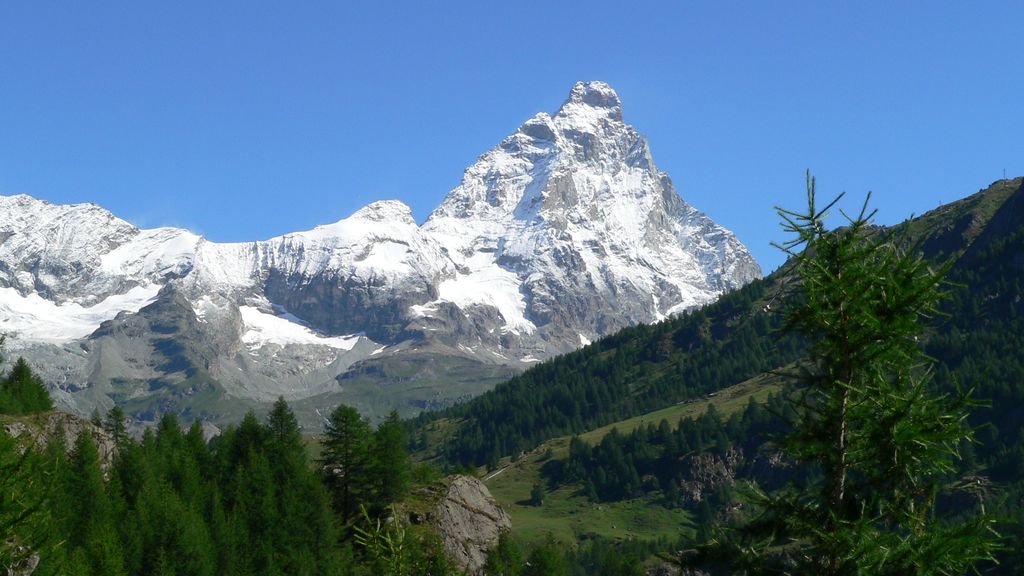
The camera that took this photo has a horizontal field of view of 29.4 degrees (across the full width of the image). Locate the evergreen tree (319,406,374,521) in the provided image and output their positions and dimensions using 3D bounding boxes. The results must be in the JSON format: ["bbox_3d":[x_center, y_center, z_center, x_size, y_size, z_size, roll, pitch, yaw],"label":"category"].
[{"bbox_3d":[-12.638,13.483,150.000,4.070,9.070,4.070,0,-9,0],"label":"evergreen tree"}]

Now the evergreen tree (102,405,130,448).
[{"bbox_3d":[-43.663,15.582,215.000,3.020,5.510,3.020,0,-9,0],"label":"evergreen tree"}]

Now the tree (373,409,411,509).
[{"bbox_3d":[-9.690,13.791,157.000,2.990,7.880,2.990,0,-9,0],"label":"tree"}]

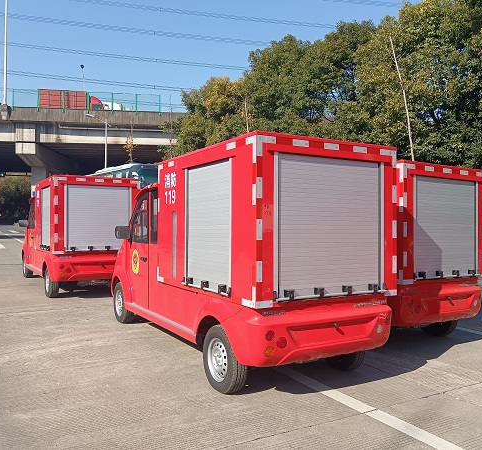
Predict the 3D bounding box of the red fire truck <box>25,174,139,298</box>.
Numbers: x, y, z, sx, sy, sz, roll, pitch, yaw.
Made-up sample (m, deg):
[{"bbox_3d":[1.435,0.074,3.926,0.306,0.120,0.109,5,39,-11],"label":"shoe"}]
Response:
[{"bbox_3d":[-3.470,0.210,9.616,1.450,2.040,4.360,0,0,-31],"label":"red fire truck"}]

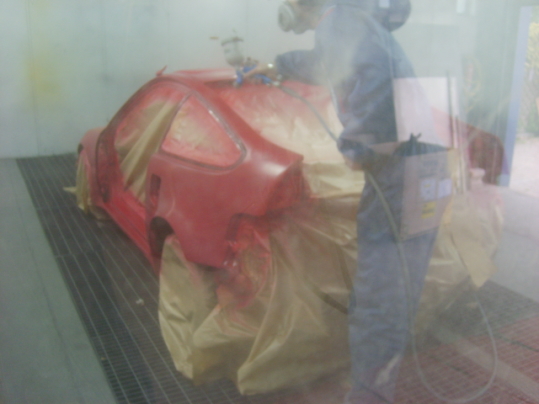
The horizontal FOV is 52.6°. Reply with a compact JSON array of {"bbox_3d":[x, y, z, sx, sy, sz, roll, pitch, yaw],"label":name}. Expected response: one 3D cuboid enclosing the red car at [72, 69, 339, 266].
[{"bbox_3d":[-0.363,-0.344,4.245,1.680,1.340,4.150,-8,17,-27],"label":"red car"}]

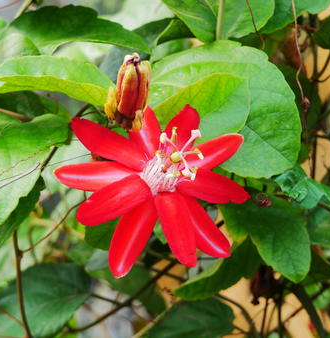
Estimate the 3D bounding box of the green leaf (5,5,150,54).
[{"bbox_3d":[-0.052,-0.082,0.600,0.087,0.031,0.040,1,7,0],"label":"green leaf"}]

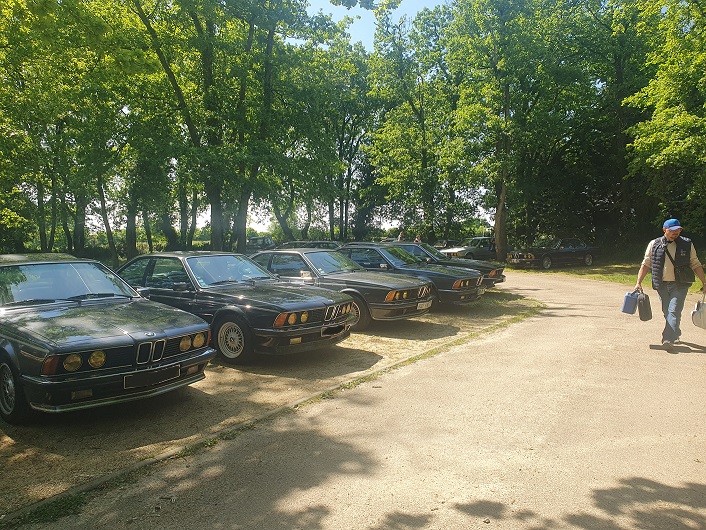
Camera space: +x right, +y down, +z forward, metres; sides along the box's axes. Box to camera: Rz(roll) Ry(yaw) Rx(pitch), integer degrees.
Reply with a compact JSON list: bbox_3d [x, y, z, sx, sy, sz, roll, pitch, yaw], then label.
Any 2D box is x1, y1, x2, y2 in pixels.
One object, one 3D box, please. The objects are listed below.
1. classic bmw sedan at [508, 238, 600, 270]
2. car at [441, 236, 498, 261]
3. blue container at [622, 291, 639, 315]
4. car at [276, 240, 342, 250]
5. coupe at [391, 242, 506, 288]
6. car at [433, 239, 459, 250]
[{"bbox_3d":[9.100,-0.517,23.740,4.760,1.370,1.730,-3,3,-28],"label":"classic bmw sedan"},{"bbox_3d":[6.720,-0.760,28.952,4.760,1.370,1.730,-3,4,-38],"label":"car"},{"bbox_3d":[4.065,0.549,7.772,0.165,0.310,0.220,14,9,26],"label":"blue container"},{"bbox_3d":[-1.092,-0.142,19.000,4.700,1.420,1.740,0,3,14],"label":"car"},{"bbox_3d":[1.770,0.072,14.311,4.760,1.365,1.730,1,4,23],"label":"coupe"},{"bbox_3d":[6.300,-1.066,35.200,4.600,1.380,1.720,-3,4,-34],"label":"car"}]

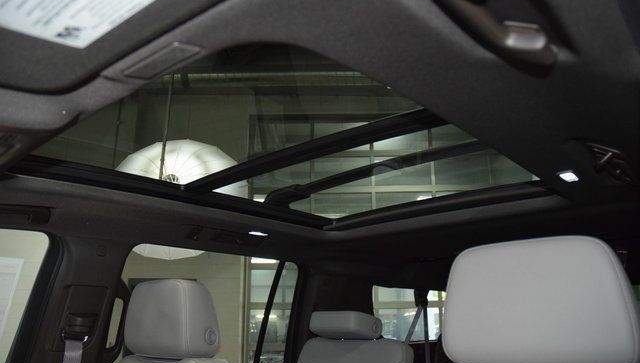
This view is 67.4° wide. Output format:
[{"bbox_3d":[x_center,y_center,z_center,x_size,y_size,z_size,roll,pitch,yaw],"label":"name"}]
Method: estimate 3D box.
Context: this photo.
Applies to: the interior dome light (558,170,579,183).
[{"bbox_3d":[0.534,-0.010,1.030,0.028,0.012,0.065,-15,-21,38],"label":"interior dome light"}]

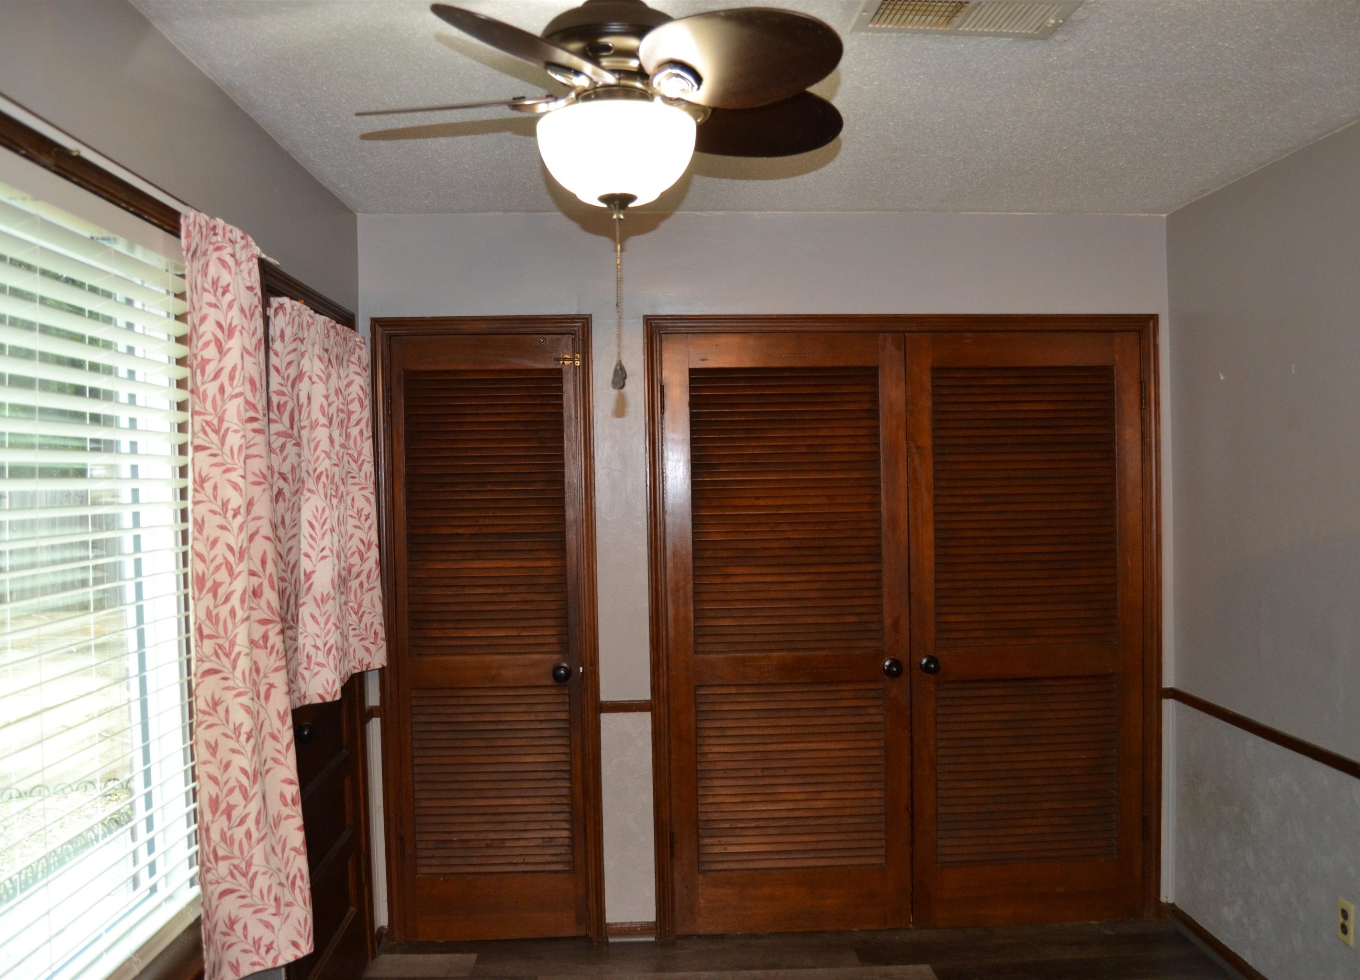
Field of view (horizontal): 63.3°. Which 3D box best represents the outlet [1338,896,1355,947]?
[{"bbox_3d":[1.745,1.135,2.889,0.010,0.115,0.070,-1,1,-3],"label":"outlet"}]

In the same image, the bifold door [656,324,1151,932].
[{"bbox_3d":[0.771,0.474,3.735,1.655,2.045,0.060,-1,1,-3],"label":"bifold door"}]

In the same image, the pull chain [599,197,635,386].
[{"bbox_3d":[-0.104,-0.332,1.850,0.055,0.328,0.050,-1,1,-3],"label":"pull chain"}]

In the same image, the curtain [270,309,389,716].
[{"bbox_3d":[-0.945,0.046,3.025,0.090,1.020,0.860,-1,1,-3],"label":"curtain"}]

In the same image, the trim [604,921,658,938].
[{"bbox_3d":[-0.164,1.475,3.703,0.175,0.052,0.016,-1,1,-3],"label":"trim"}]

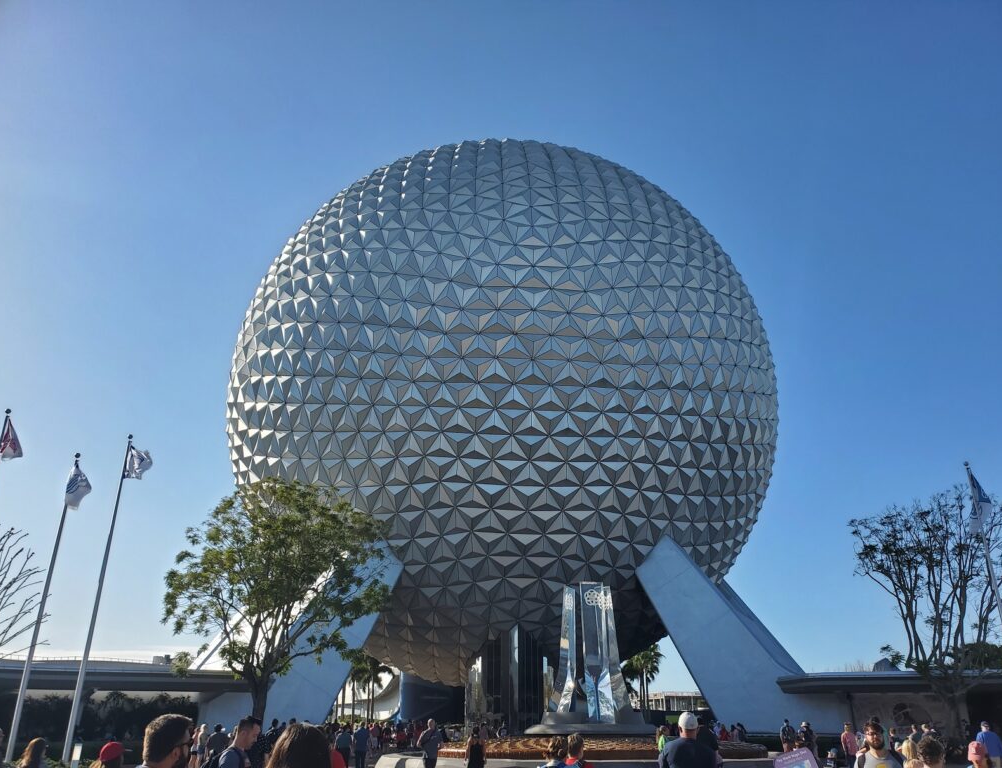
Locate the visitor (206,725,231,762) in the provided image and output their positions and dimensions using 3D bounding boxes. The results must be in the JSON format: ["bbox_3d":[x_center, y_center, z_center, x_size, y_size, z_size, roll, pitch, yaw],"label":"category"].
[{"bbox_3d":[-8.231,10.659,22.071,0.550,1.660,0.400,-7,-25,16],"label":"visitor"}]

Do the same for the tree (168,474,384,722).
[{"bbox_3d":[-9.217,9.388,31.354,8.996,11.281,8.626,0,-24,0],"label":"tree"}]

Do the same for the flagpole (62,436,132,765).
[{"bbox_3d":[-13.420,6.983,25.633,0.200,11.091,0.200,0,-24,0],"label":"flagpole"}]

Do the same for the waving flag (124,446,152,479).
[{"bbox_3d":[-12.948,2.820,27.452,0.950,1.250,0.400,5,-24,-10],"label":"waving flag"}]

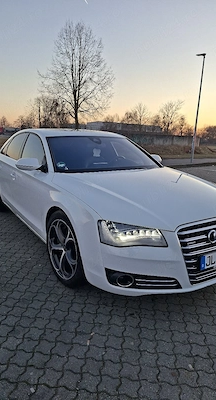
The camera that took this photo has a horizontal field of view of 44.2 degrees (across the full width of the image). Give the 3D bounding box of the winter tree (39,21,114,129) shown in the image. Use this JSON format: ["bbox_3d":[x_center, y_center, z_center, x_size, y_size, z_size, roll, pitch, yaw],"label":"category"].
[{"bbox_3d":[-2.540,-9.247,22.330,6.721,10.300,6.721,0,13,-7],"label":"winter tree"}]

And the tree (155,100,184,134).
[{"bbox_3d":[13.653,-16.710,58.174,6.689,9.580,6.689,5,13,12],"label":"tree"}]

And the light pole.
[{"bbox_3d":[4.997,-5.082,15.095,0.620,5.920,0.220,2,13,0],"label":"light pole"}]

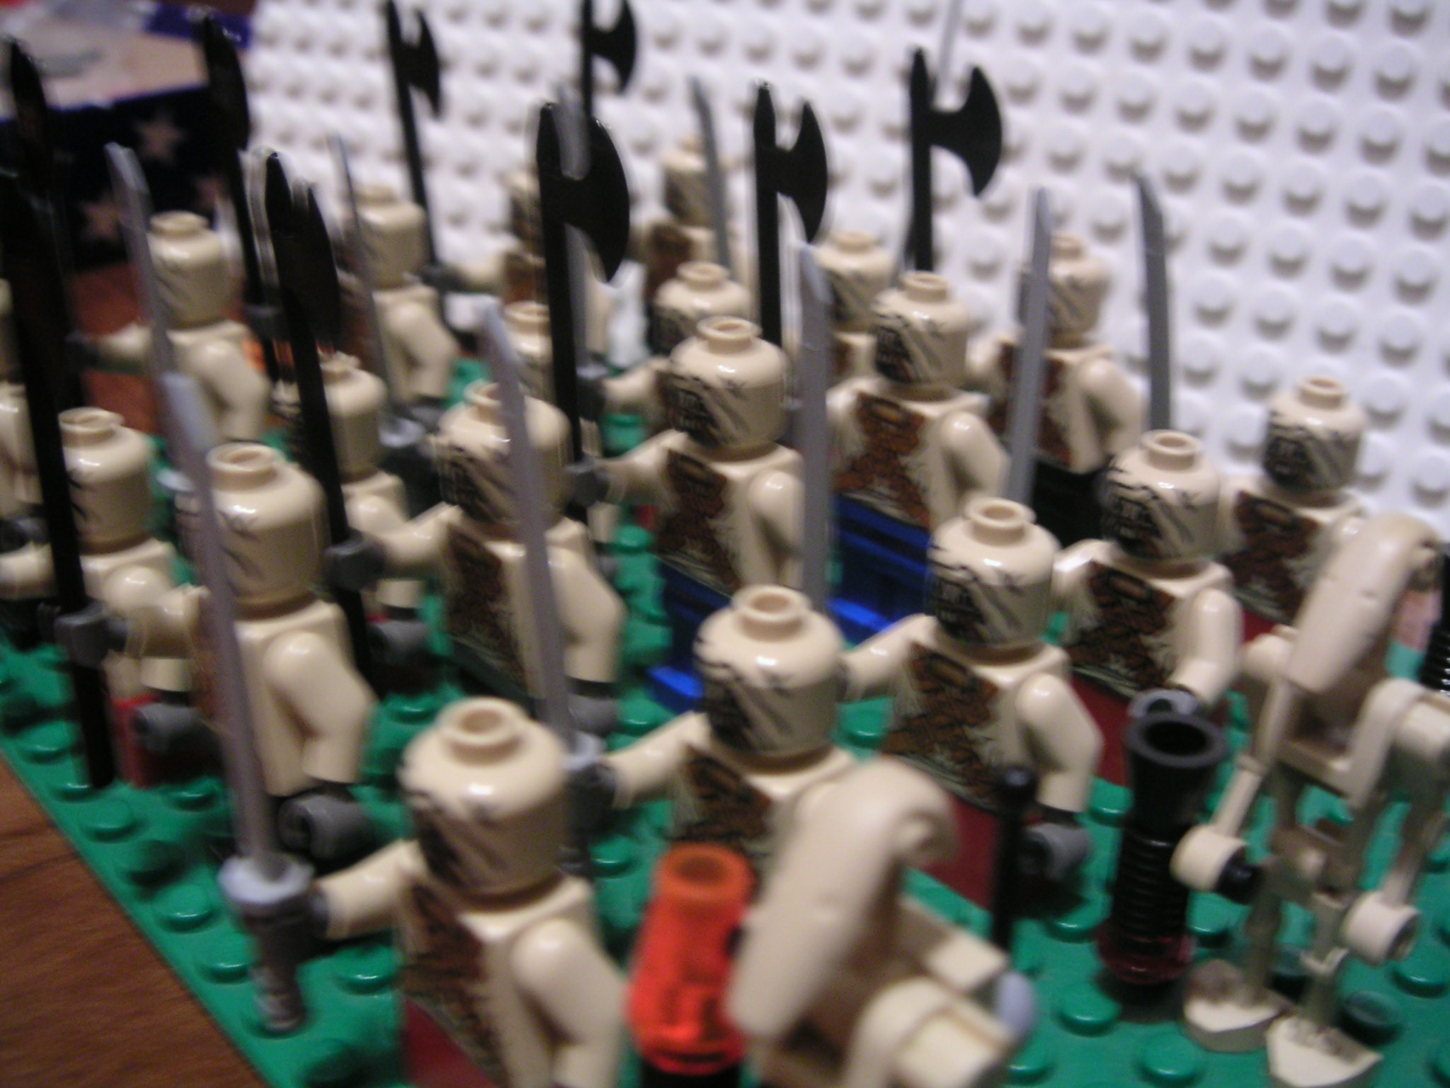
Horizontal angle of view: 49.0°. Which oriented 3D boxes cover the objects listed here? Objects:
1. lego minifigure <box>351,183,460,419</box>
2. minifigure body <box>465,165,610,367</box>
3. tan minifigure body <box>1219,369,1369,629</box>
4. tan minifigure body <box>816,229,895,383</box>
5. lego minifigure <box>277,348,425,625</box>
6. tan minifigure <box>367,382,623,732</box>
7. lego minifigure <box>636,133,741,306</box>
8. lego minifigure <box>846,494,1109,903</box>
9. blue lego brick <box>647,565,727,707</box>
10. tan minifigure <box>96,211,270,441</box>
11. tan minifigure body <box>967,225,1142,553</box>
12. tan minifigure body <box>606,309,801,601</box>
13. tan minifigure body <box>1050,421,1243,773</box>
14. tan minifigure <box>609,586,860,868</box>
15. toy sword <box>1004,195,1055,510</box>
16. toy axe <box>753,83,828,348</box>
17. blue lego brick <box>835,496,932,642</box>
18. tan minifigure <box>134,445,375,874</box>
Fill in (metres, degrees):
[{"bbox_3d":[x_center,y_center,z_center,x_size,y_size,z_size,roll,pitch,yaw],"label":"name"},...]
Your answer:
[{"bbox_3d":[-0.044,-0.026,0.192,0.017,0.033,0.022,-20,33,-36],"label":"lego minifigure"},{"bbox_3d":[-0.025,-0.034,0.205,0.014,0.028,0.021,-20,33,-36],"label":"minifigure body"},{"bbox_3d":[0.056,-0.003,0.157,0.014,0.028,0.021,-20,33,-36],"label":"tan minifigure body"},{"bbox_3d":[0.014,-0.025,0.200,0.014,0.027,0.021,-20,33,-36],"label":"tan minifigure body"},{"bbox_3d":[-0.040,-0.002,0.158,0.017,0.031,0.022,-20,33,-36],"label":"lego minifigure"},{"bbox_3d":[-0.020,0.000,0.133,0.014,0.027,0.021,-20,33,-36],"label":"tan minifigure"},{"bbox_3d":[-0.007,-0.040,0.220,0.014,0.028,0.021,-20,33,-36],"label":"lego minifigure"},{"bbox_3d":[0.019,0.013,0.130,0.017,0.032,0.022,-20,33,-36],"label":"lego minifigure"},{"bbox_3d":[0.000,0.010,0.157,0.010,0.016,0.016,-20,33,-36],"label":"blue lego brick"},{"bbox_3d":[-0.061,-0.020,0.177,0.017,0.032,0.022,-20,33,-36],"label":"tan minifigure"},{"bbox_3d":[0.034,-0.014,0.179,0.017,0.040,0.022,-20,33,-36],"label":"tan minifigure body"},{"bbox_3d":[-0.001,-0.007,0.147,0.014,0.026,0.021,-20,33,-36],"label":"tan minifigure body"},{"bbox_3d":[0.036,0.007,0.144,0.017,0.033,0.022,-20,33,-36],"label":"tan minifigure body"},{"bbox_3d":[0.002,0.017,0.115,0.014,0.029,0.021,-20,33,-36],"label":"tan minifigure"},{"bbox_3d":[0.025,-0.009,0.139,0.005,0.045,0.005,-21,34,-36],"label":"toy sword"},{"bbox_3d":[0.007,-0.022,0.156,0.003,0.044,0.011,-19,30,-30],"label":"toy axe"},{"bbox_3d":[0.018,0.003,0.171,0.010,0.016,0.016,-20,33,-36],"label":"blue lego brick"},{"bbox_3d":[-0.037,0.010,0.120,0.017,0.035,0.022,-20,33,-36],"label":"tan minifigure"}]

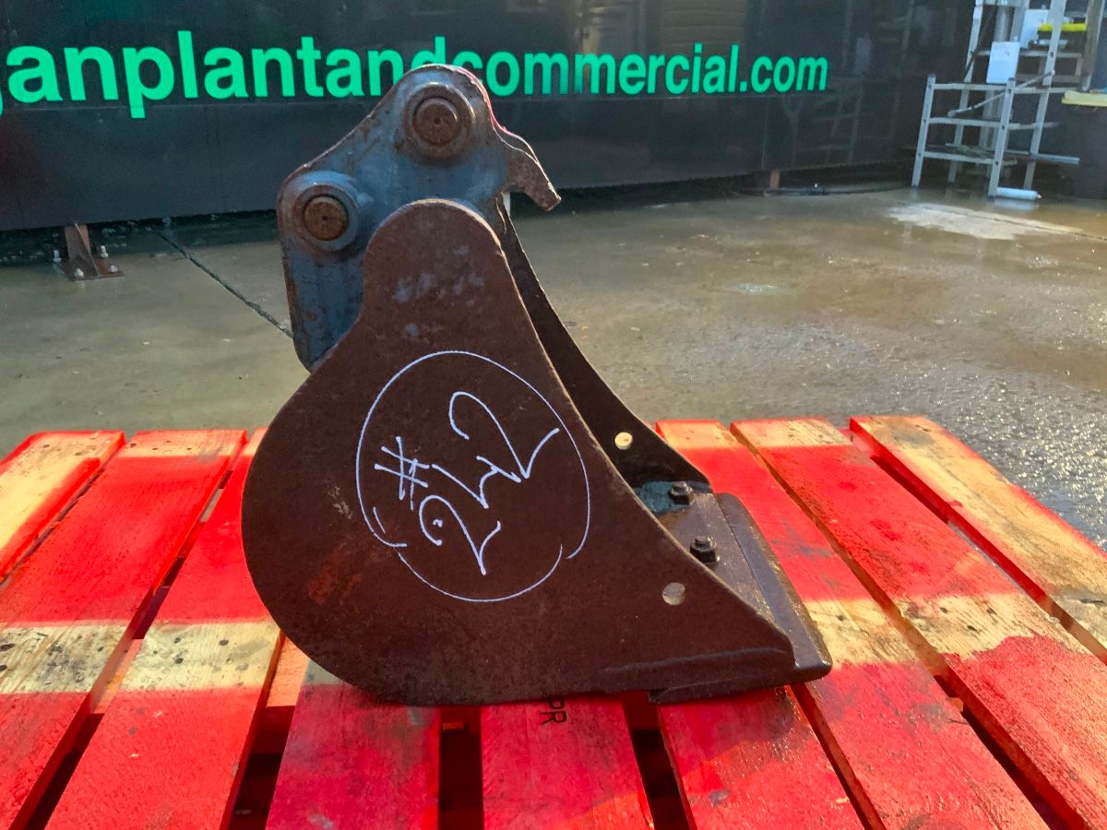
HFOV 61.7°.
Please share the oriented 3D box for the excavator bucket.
[{"bbox_3d":[-0.006,-0.046,0.763,0.423,0.449,0.306,0,20,-3],"label":"excavator bucket"}]

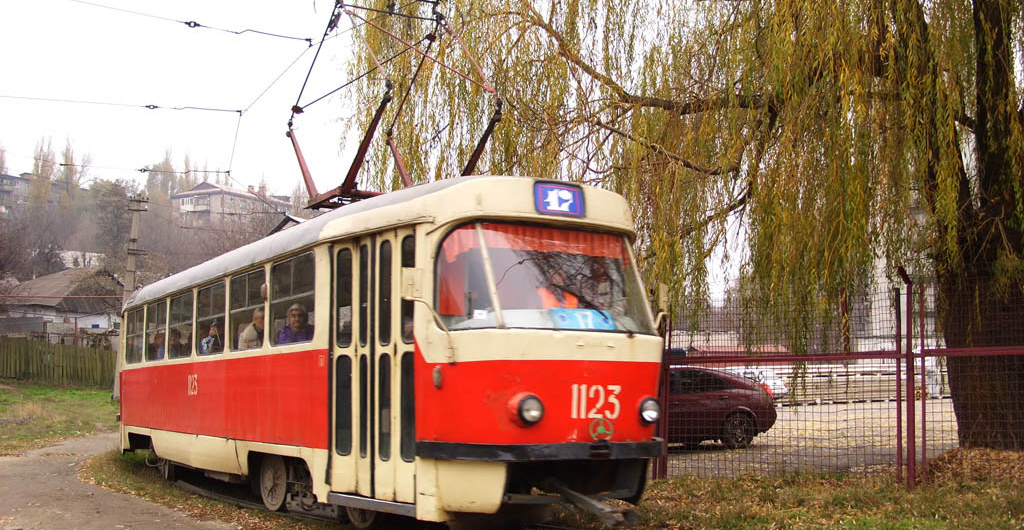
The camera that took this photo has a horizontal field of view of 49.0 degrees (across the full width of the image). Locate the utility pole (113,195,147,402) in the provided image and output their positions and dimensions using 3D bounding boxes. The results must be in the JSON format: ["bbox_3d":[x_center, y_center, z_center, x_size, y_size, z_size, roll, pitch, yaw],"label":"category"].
[{"bbox_3d":[-15.680,1.350,46.000,0.800,8.400,0.450,3,-8,-16],"label":"utility pole"}]

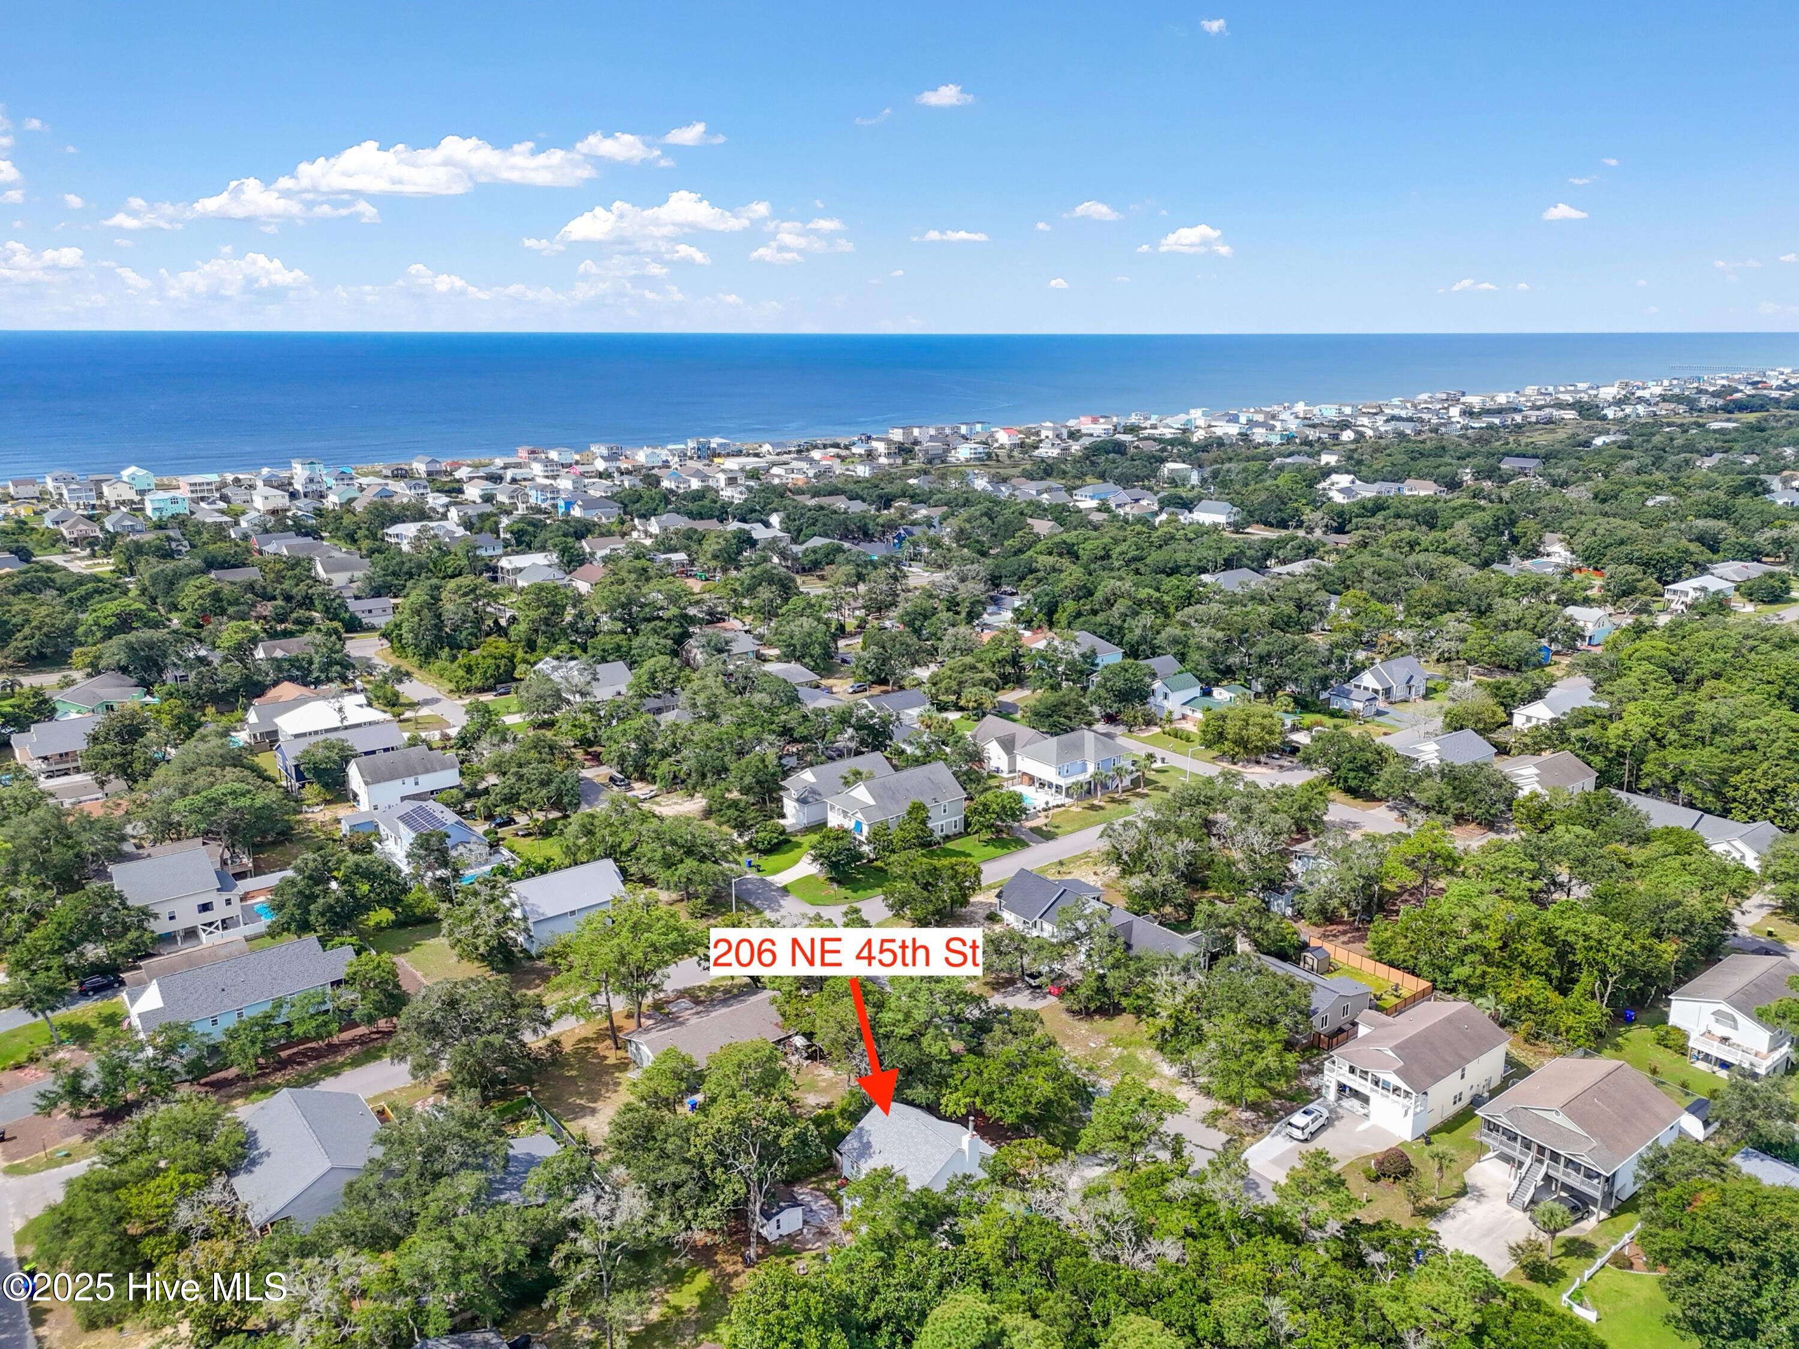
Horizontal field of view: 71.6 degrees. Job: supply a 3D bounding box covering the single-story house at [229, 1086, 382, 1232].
[{"bbox_3d":[-49.917,41.055,106.026,11.796,6.193,13.662,-12,20,-37],"label":"single-story house"}]

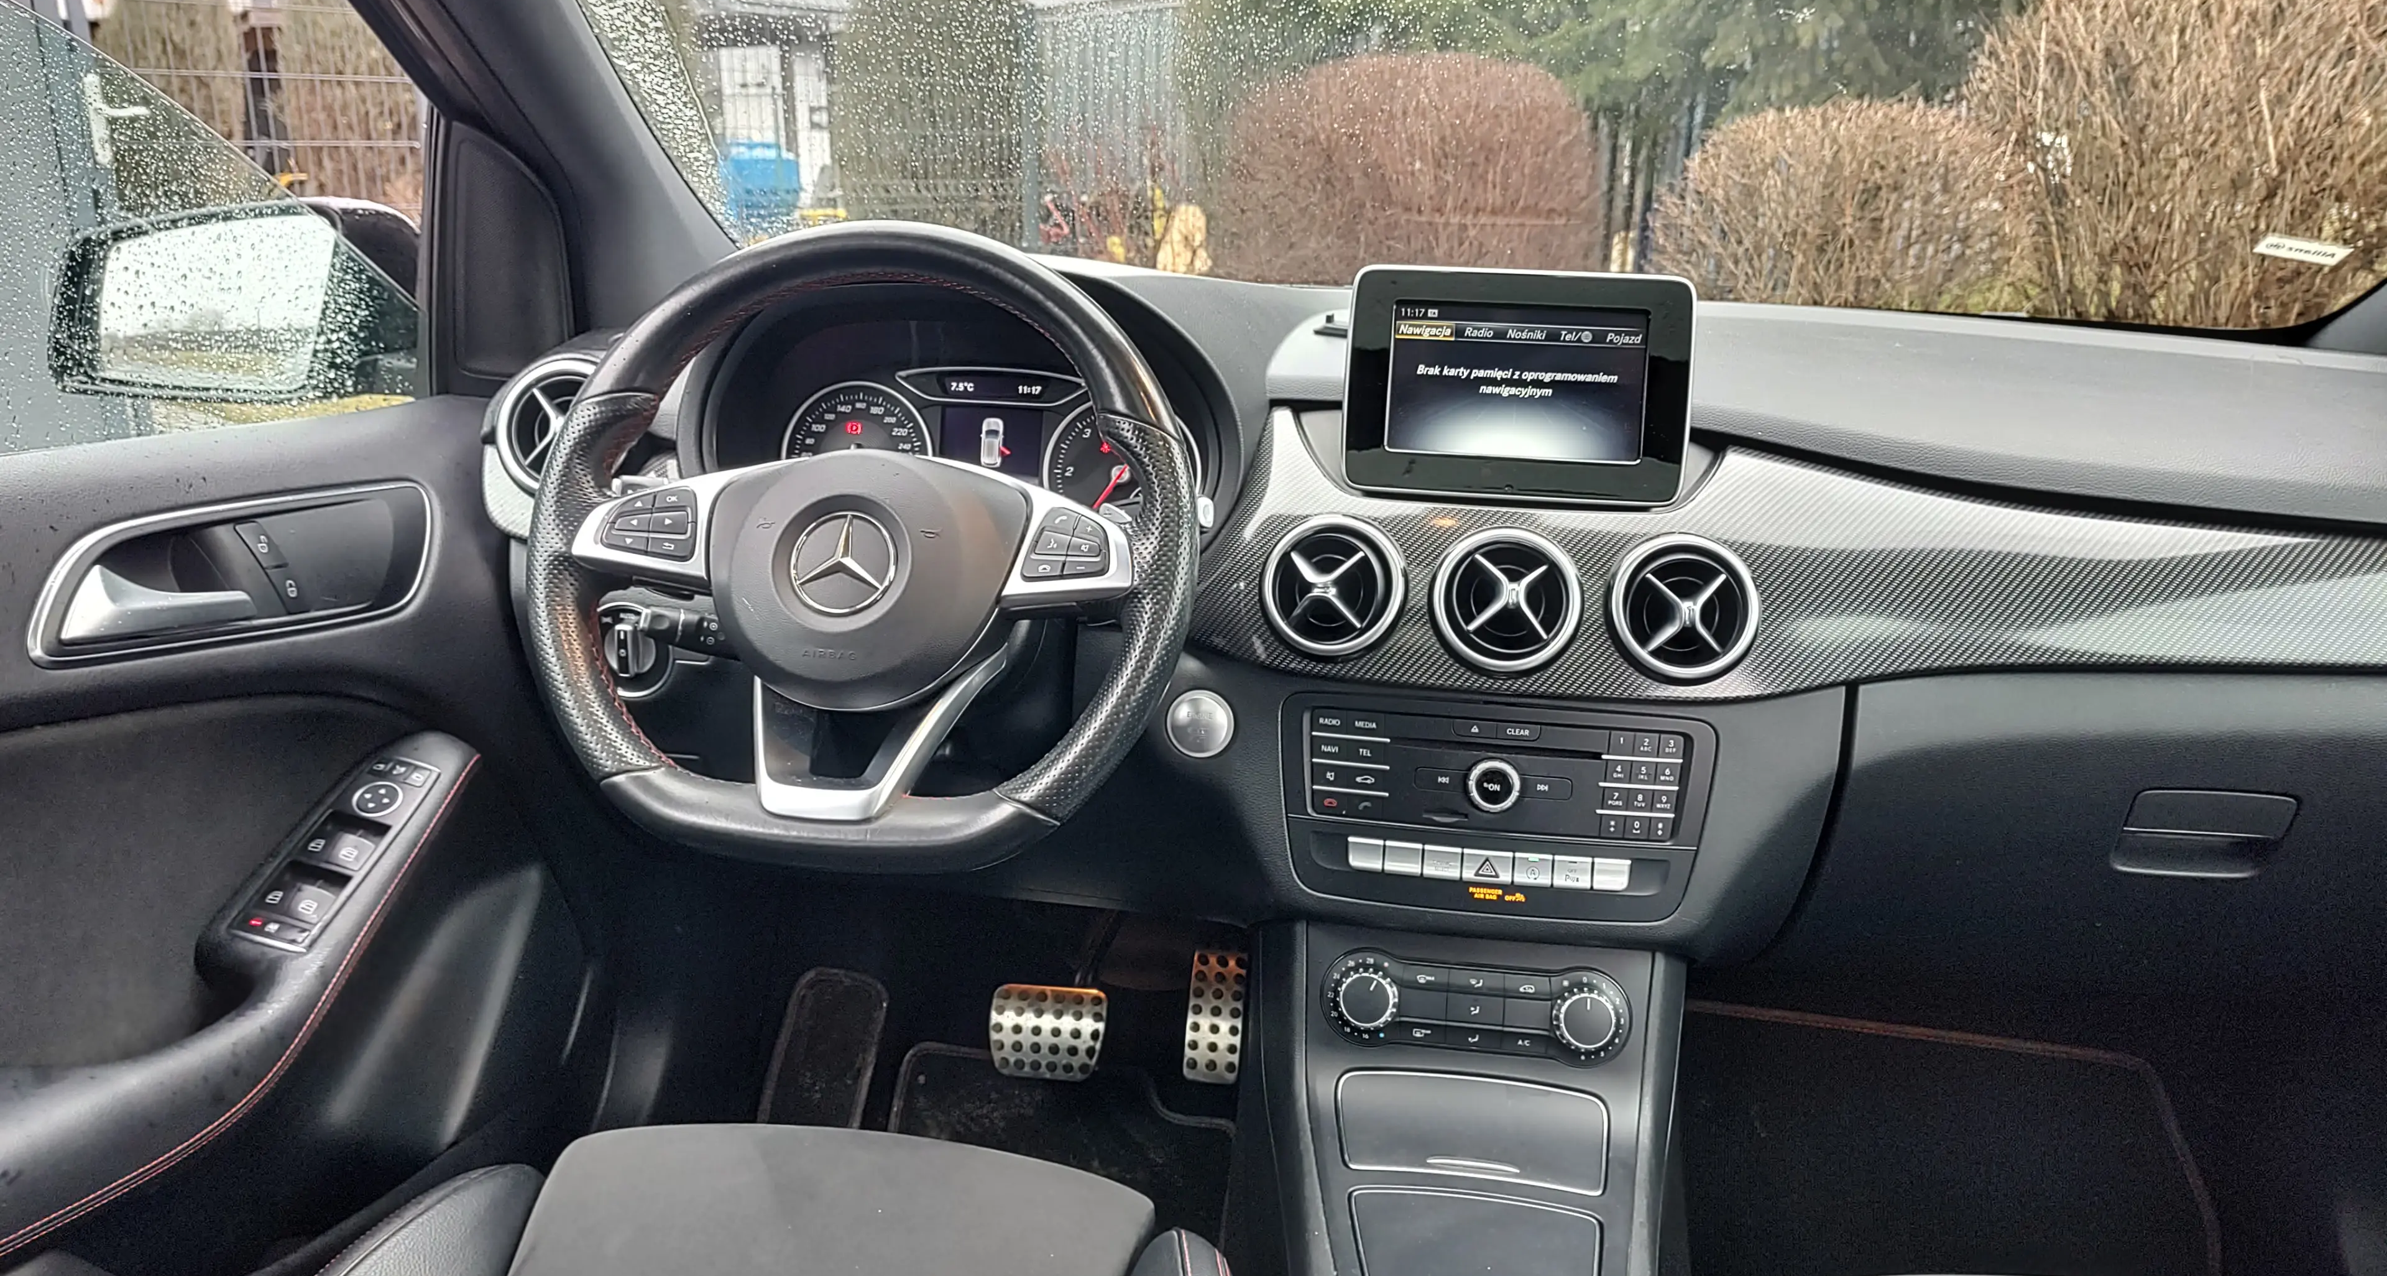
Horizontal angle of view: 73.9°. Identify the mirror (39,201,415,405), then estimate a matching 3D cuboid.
[{"bbox_3d":[-0.675,-0.241,1.140,0.220,0.142,0.120,1,12,0],"label":"mirror"}]

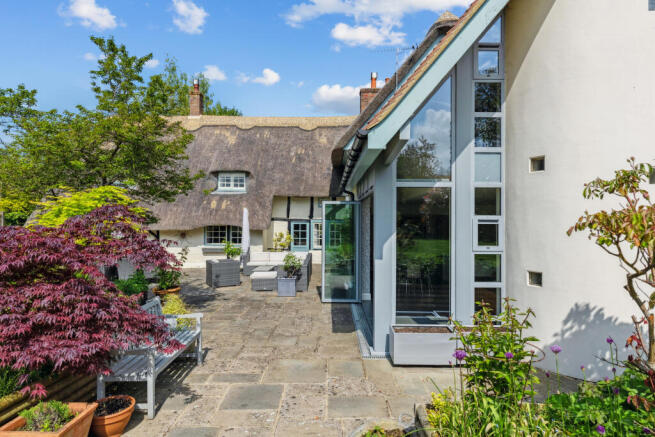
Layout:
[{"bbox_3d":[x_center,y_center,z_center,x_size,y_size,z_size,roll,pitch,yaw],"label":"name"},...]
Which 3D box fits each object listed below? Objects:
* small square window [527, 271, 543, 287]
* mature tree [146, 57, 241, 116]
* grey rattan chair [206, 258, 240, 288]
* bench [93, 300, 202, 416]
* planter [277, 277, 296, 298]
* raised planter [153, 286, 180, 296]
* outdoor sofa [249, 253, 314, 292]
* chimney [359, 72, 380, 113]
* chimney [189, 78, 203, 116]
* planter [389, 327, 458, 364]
[{"bbox_3d":[2.640,0.770,5.080,0.090,0.195,0.185,0,0,-43],"label":"small square window"},{"bbox_3d":[-9.000,-4.300,27.000,7.000,12.500,6.500,0,0,0],"label":"mature tree"},{"bbox_3d":[-2.950,1.530,11.360,0.770,0.700,0.740,0,0,-29],"label":"grey rattan chair"},{"bbox_3d":[-1.910,1.440,4.480,0.590,0.880,1.460,0,0,1],"label":"bench"},{"bbox_3d":[-1.000,1.665,9.840,0.450,0.430,0.450,0,0,0],"label":"planter"},{"bbox_3d":[-2.960,1.600,7.400,0.520,0.550,0.520,0,0,0],"label":"raised planter"},{"bbox_3d":[-1.560,1.500,12.000,2.200,0.770,3.200,0,0,1],"label":"outdoor sofa"},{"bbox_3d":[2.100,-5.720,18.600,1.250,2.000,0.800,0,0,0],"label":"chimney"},{"bbox_3d":[-6.100,-5.550,18.600,0.520,1.750,0.580,0,0,0],"label":"chimney"},{"bbox_3d":[1.250,1.675,5.290,0.800,0.410,0.380,0,0,1],"label":"planter"}]

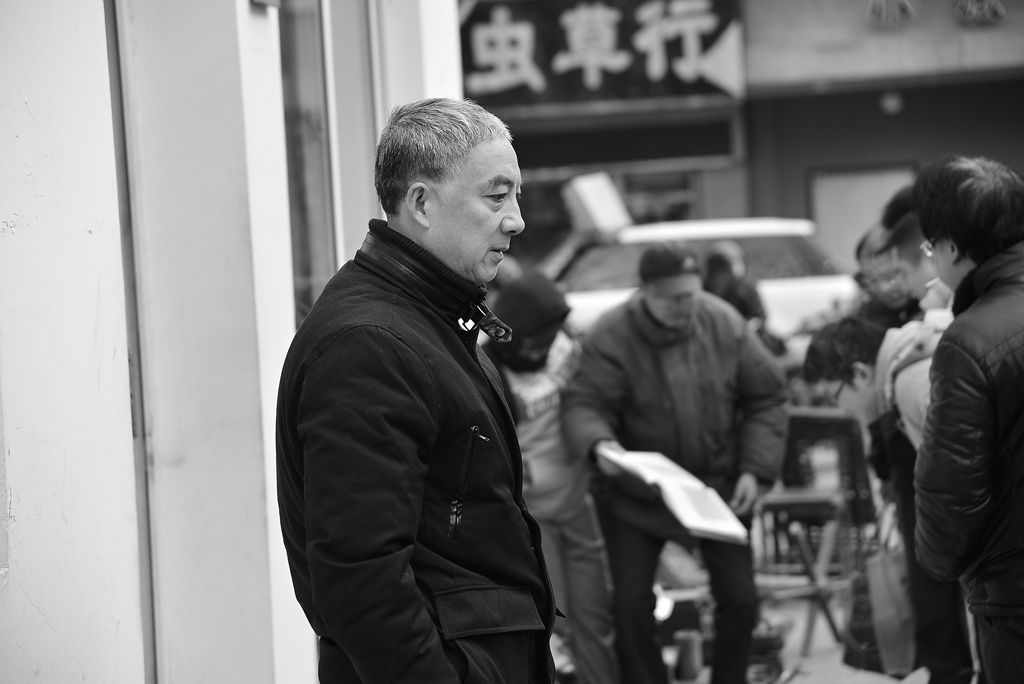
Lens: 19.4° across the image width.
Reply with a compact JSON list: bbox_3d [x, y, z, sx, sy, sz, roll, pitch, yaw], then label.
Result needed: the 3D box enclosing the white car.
[{"bbox_3d":[1.020,-0.190,23.800,4.300,1.500,1.780,-3,2,0],"label":"white car"}]

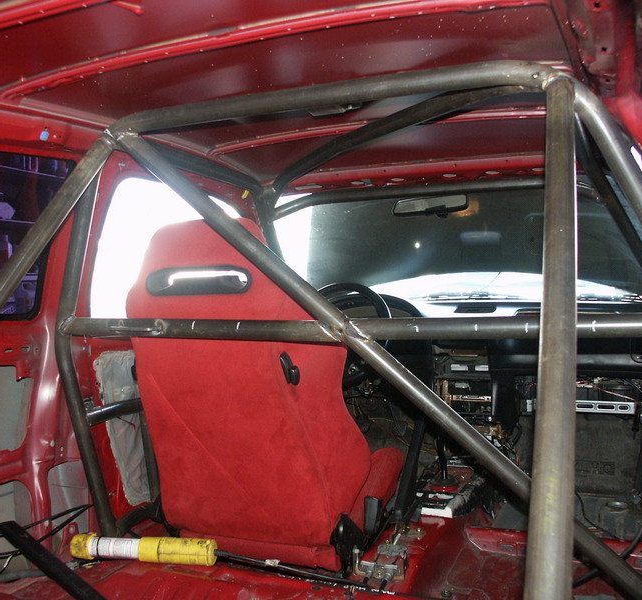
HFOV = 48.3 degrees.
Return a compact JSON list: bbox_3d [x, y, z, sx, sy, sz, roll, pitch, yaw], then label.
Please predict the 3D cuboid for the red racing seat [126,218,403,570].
[{"bbox_3d":[-0.105,0.265,1.970,0.550,0.875,0.820,-1,-2,22],"label":"red racing seat"}]

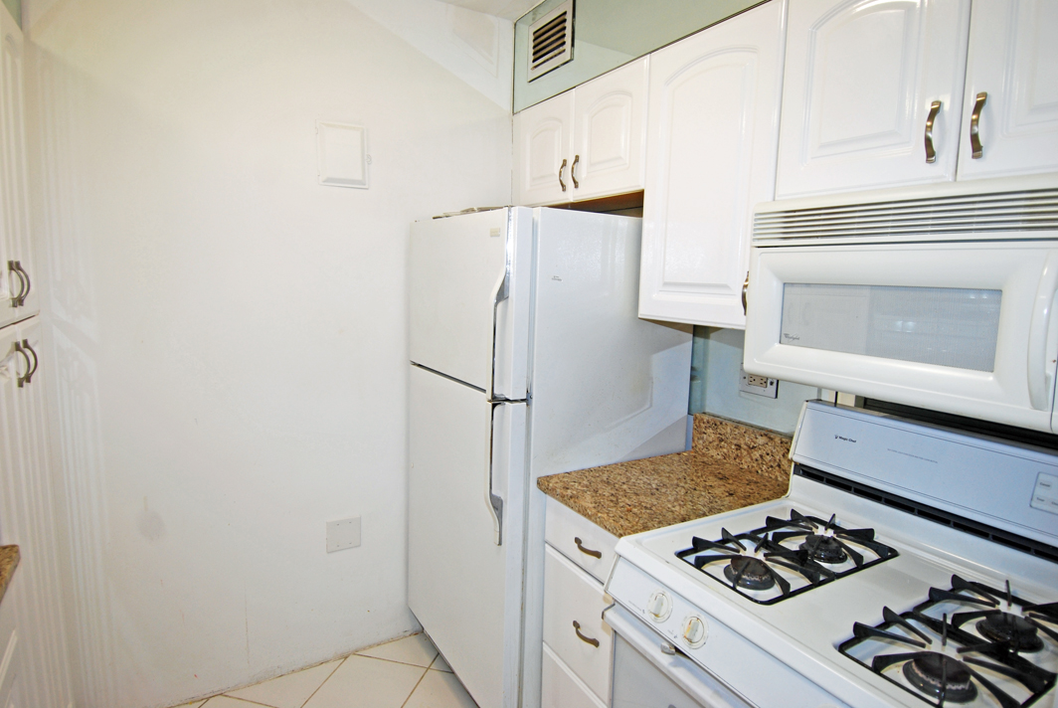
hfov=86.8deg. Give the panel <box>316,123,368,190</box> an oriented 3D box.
[{"bbox_3d":[-0.654,-0.705,1.979,0.172,0.216,0.020,-3,9,-31],"label":"panel"}]

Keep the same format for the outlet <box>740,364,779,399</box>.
[{"bbox_3d":[0.718,0.084,1.733,0.012,0.087,0.131,-3,9,-31],"label":"outlet"}]

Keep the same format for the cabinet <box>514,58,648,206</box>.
[{"bbox_3d":[0.279,-0.750,2.084,0.320,0.395,0.802,-3,9,-31],"label":"cabinet"}]

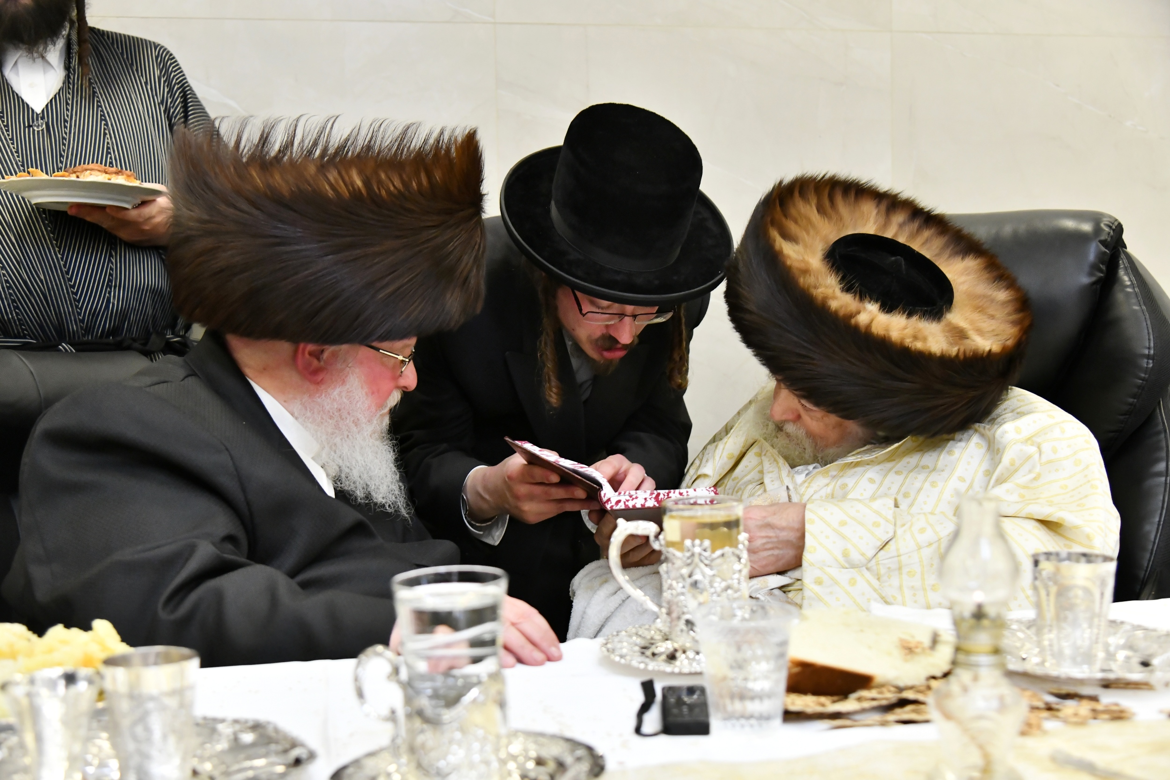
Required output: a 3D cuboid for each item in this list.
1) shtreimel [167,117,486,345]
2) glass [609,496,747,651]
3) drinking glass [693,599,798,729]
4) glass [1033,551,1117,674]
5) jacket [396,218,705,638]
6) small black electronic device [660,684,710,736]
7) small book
[{"bbox_3d":[-0.306,-0.181,1.770,0.375,0.250,0.375,-3,10,-8],"label":"shtreimel"},{"bbox_3d":[0.084,0.168,1.370,0.126,0.138,0.083,-1,4,0],"label":"glass"},{"bbox_3d":[0.123,0.213,1.150,0.079,0.087,0.079,-1,4,0],"label":"drinking glass"},{"bbox_3d":[0.413,0.188,1.263,0.068,0.095,0.068,-1,4,0],"label":"glass"},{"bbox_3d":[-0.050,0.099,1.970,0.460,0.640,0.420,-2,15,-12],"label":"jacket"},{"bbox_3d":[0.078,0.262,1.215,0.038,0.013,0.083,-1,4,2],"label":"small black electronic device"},{"bbox_3d":[0.014,0.134,1.699,0.244,0.065,0.160,14,-22,-2],"label":"small book"}]

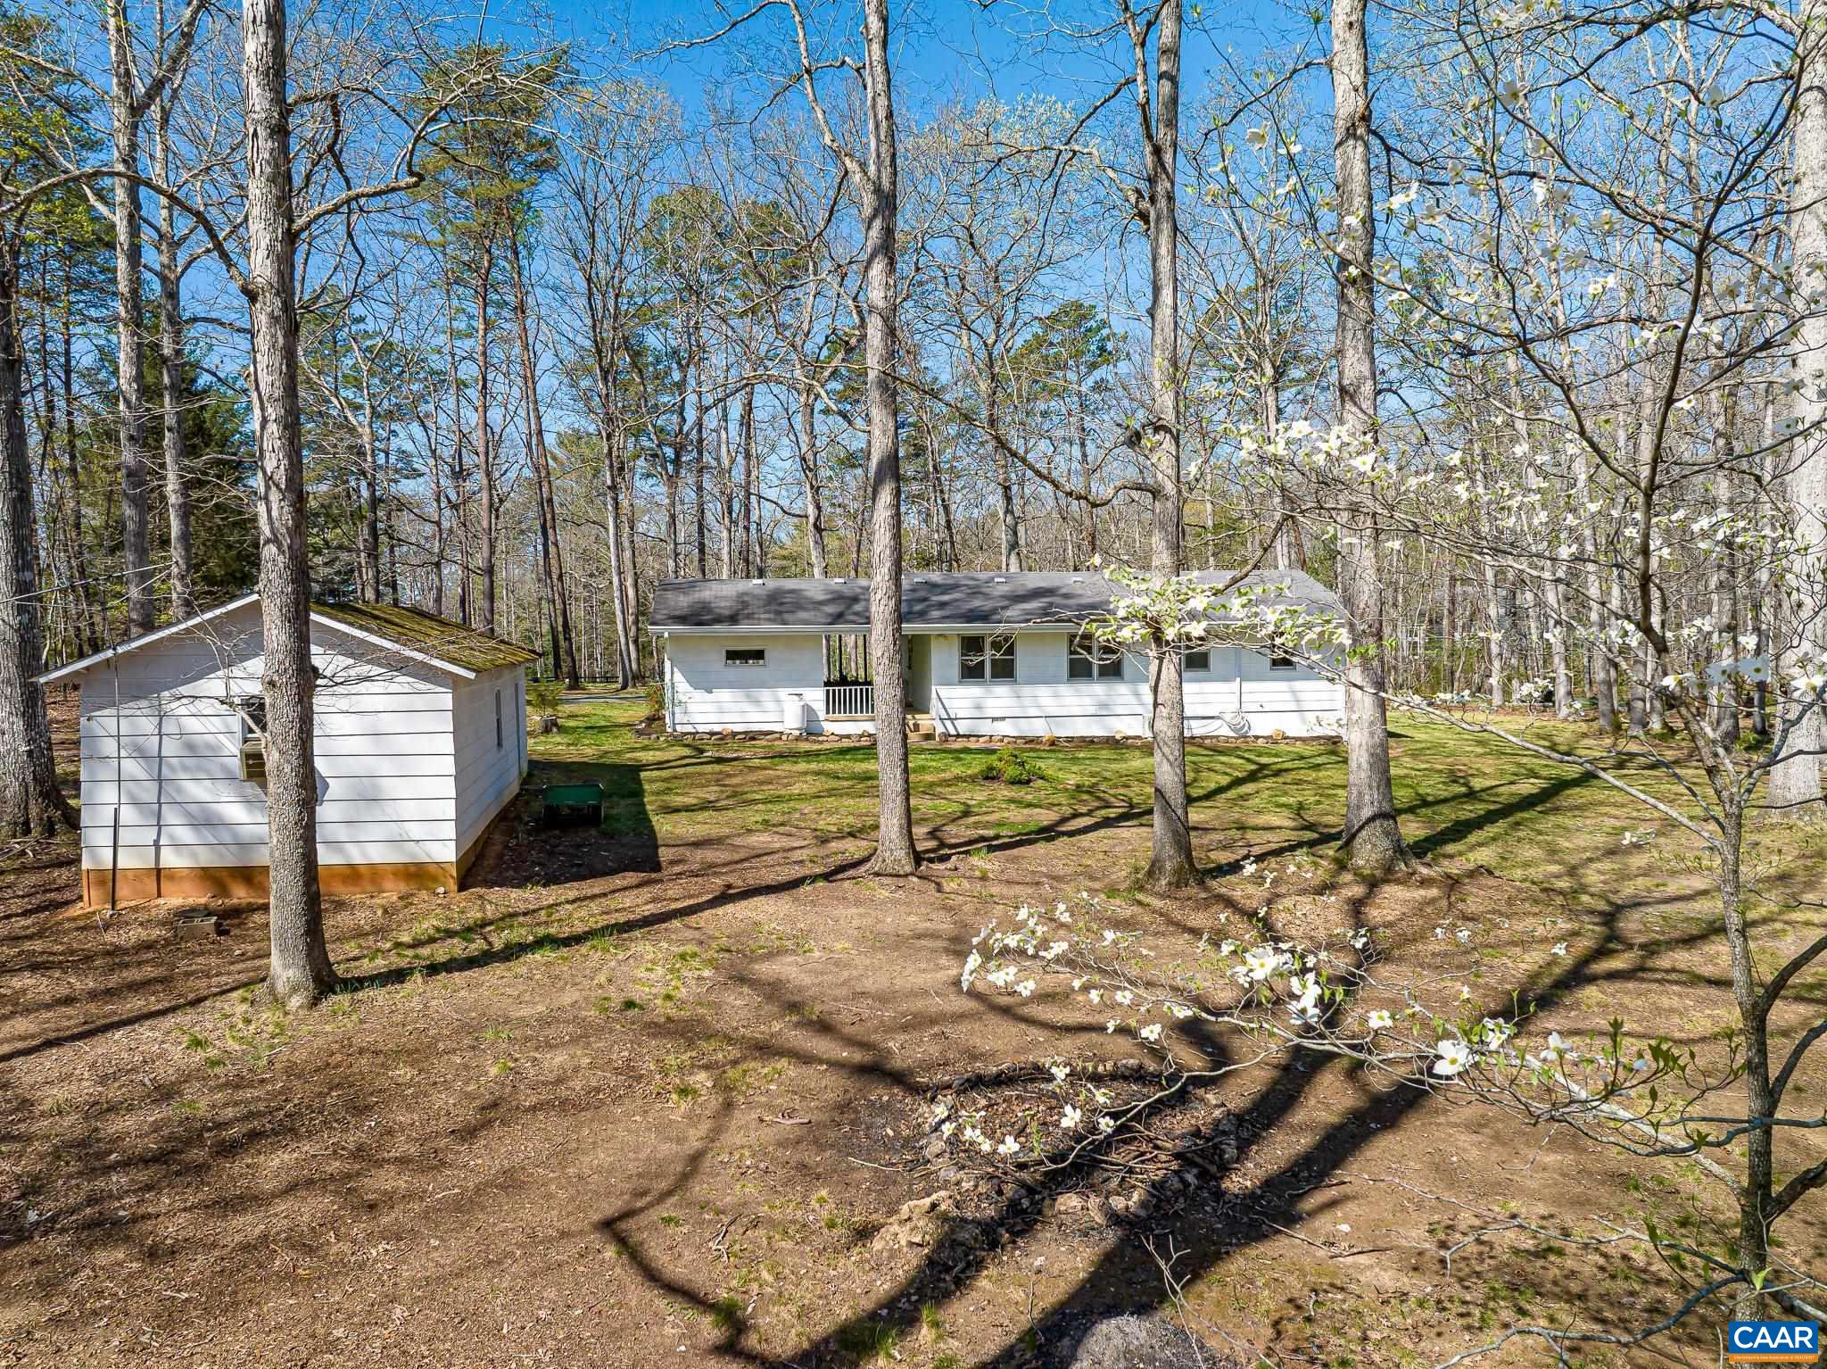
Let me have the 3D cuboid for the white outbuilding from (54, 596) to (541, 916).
[{"bbox_3d":[-9.804,0.715,22.078,5.527,4.295,9.773,0,3,-11],"label":"white outbuilding"}]

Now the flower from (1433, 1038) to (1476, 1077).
[{"bbox_3d":[1.238,0.855,2.900,0.090,0.082,0.050,1,3,23],"label":"flower"}]

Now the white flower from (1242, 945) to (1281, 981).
[{"bbox_3d":[0.908,0.727,3.300,0.090,0.085,0.050,1,3,16],"label":"white flower"}]

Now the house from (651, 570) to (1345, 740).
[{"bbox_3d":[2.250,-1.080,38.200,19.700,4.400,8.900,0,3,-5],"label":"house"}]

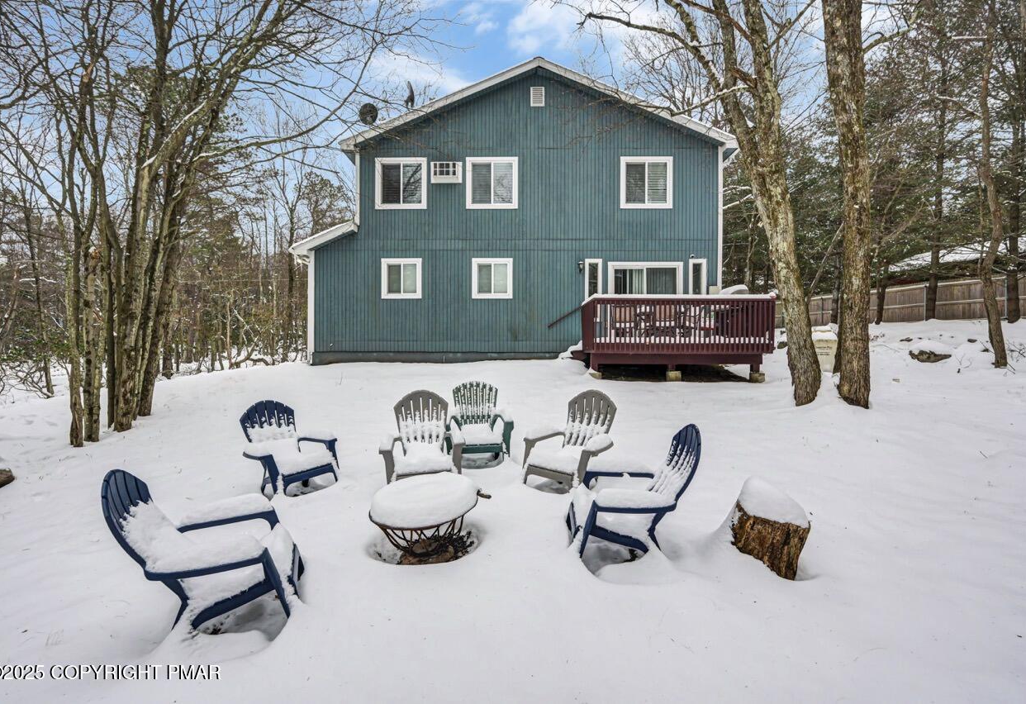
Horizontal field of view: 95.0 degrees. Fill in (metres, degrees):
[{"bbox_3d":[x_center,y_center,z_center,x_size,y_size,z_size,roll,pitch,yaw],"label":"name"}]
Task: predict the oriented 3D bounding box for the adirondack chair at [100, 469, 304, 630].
[{"bbox_3d":[-1.600,1.018,2.510,0.833,0.911,0.764,-2,-1,-22],"label":"adirondack chair"}]

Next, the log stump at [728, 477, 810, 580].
[{"bbox_3d":[1.630,1.190,3.020,0.470,0.560,0.470,7,0,0],"label":"log stump"}]

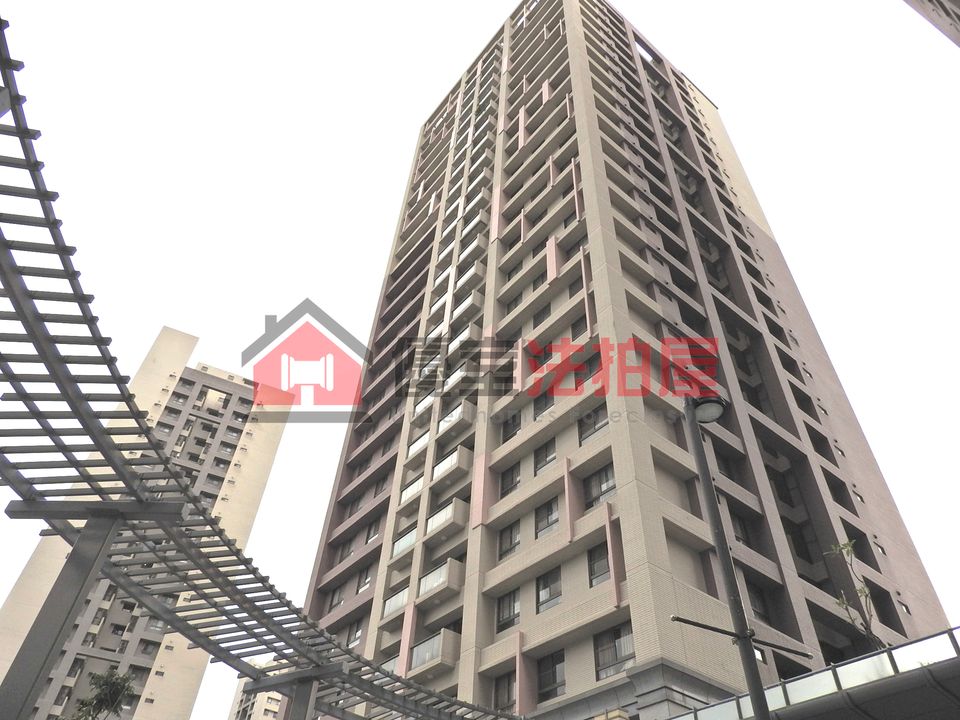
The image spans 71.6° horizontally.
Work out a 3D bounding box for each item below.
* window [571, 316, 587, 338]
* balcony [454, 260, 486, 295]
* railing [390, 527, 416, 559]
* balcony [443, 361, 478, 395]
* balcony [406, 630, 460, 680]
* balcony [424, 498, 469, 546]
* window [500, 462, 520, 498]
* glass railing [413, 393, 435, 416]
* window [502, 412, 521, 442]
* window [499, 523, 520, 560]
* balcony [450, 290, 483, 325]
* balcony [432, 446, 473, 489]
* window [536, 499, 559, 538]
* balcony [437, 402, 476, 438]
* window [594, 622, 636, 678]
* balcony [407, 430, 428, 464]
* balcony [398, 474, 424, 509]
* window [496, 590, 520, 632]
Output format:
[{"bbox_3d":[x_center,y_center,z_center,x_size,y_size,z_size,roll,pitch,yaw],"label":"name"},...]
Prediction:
[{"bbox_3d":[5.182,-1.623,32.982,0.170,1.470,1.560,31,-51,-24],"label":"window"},{"bbox_3d":[-0.605,-5.544,47.179,1.000,1.458,2.527,31,-51,-24],"label":"balcony"},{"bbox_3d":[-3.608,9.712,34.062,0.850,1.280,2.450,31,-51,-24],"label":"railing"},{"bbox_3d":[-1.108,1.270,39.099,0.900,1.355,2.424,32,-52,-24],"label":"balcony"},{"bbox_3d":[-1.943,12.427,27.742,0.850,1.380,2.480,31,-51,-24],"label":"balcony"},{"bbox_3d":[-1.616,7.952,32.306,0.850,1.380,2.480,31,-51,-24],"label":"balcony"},{"bbox_3d":[1.506,5.816,32.144,0.160,1.520,1.374,31,-51,-24],"label":"window"},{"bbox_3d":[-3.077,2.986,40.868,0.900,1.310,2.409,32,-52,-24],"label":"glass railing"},{"bbox_3d":[1.641,3.474,33.709,0.150,1.521,1.446,32,-52,-24],"label":"window"},{"bbox_3d":[1.365,7.917,29.204,0.170,1.510,1.450,31,-51,-24],"label":"window"},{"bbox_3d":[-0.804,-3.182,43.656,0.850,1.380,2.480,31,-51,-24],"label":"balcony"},{"bbox_3d":[-1.440,5.901,35.448,1.000,1.393,2.543,31,-51,-24],"label":"balcony"},{"bbox_3d":[2.879,6.767,28.416,0.160,1.520,1.439,31,-51,-24],"label":"window"},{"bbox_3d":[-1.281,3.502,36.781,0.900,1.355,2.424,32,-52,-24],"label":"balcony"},{"bbox_3d":[4.494,9.607,22.024,0.160,1.545,1.846,31,-51,-24],"label":"window"},{"bbox_3d":[-3.350,5.465,39.602,1.000,1.293,2.471,31,-51,-24],"label":"balcony"},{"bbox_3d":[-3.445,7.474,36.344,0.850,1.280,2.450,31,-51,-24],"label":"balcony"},{"bbox_3d":[1.205,10.159,26.913,0.170,1.530,1.460,31,-51,-24],"label":"window"}]

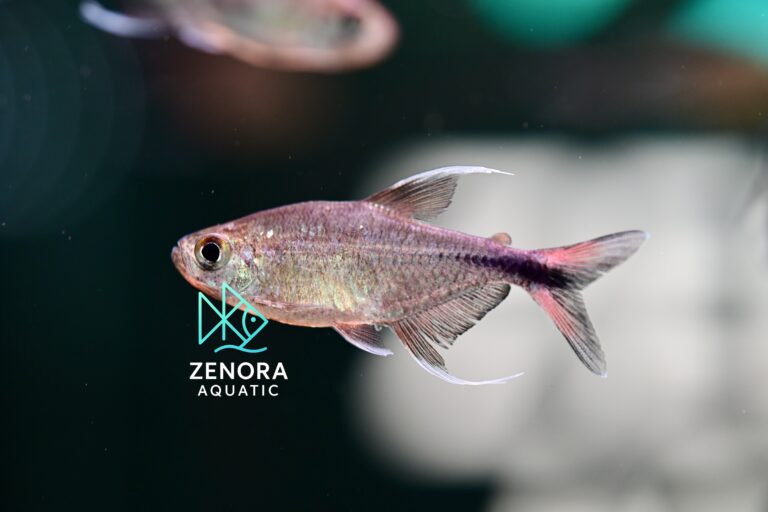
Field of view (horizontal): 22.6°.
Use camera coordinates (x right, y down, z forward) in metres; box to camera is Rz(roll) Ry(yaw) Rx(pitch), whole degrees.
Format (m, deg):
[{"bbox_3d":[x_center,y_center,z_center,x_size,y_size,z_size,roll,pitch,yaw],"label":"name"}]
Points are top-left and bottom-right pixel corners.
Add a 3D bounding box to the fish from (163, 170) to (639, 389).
[{"bbox_3d":[0.003,0.001,0.203,0.050,0.023,0.007,5,0,0],"label":"fish"}]

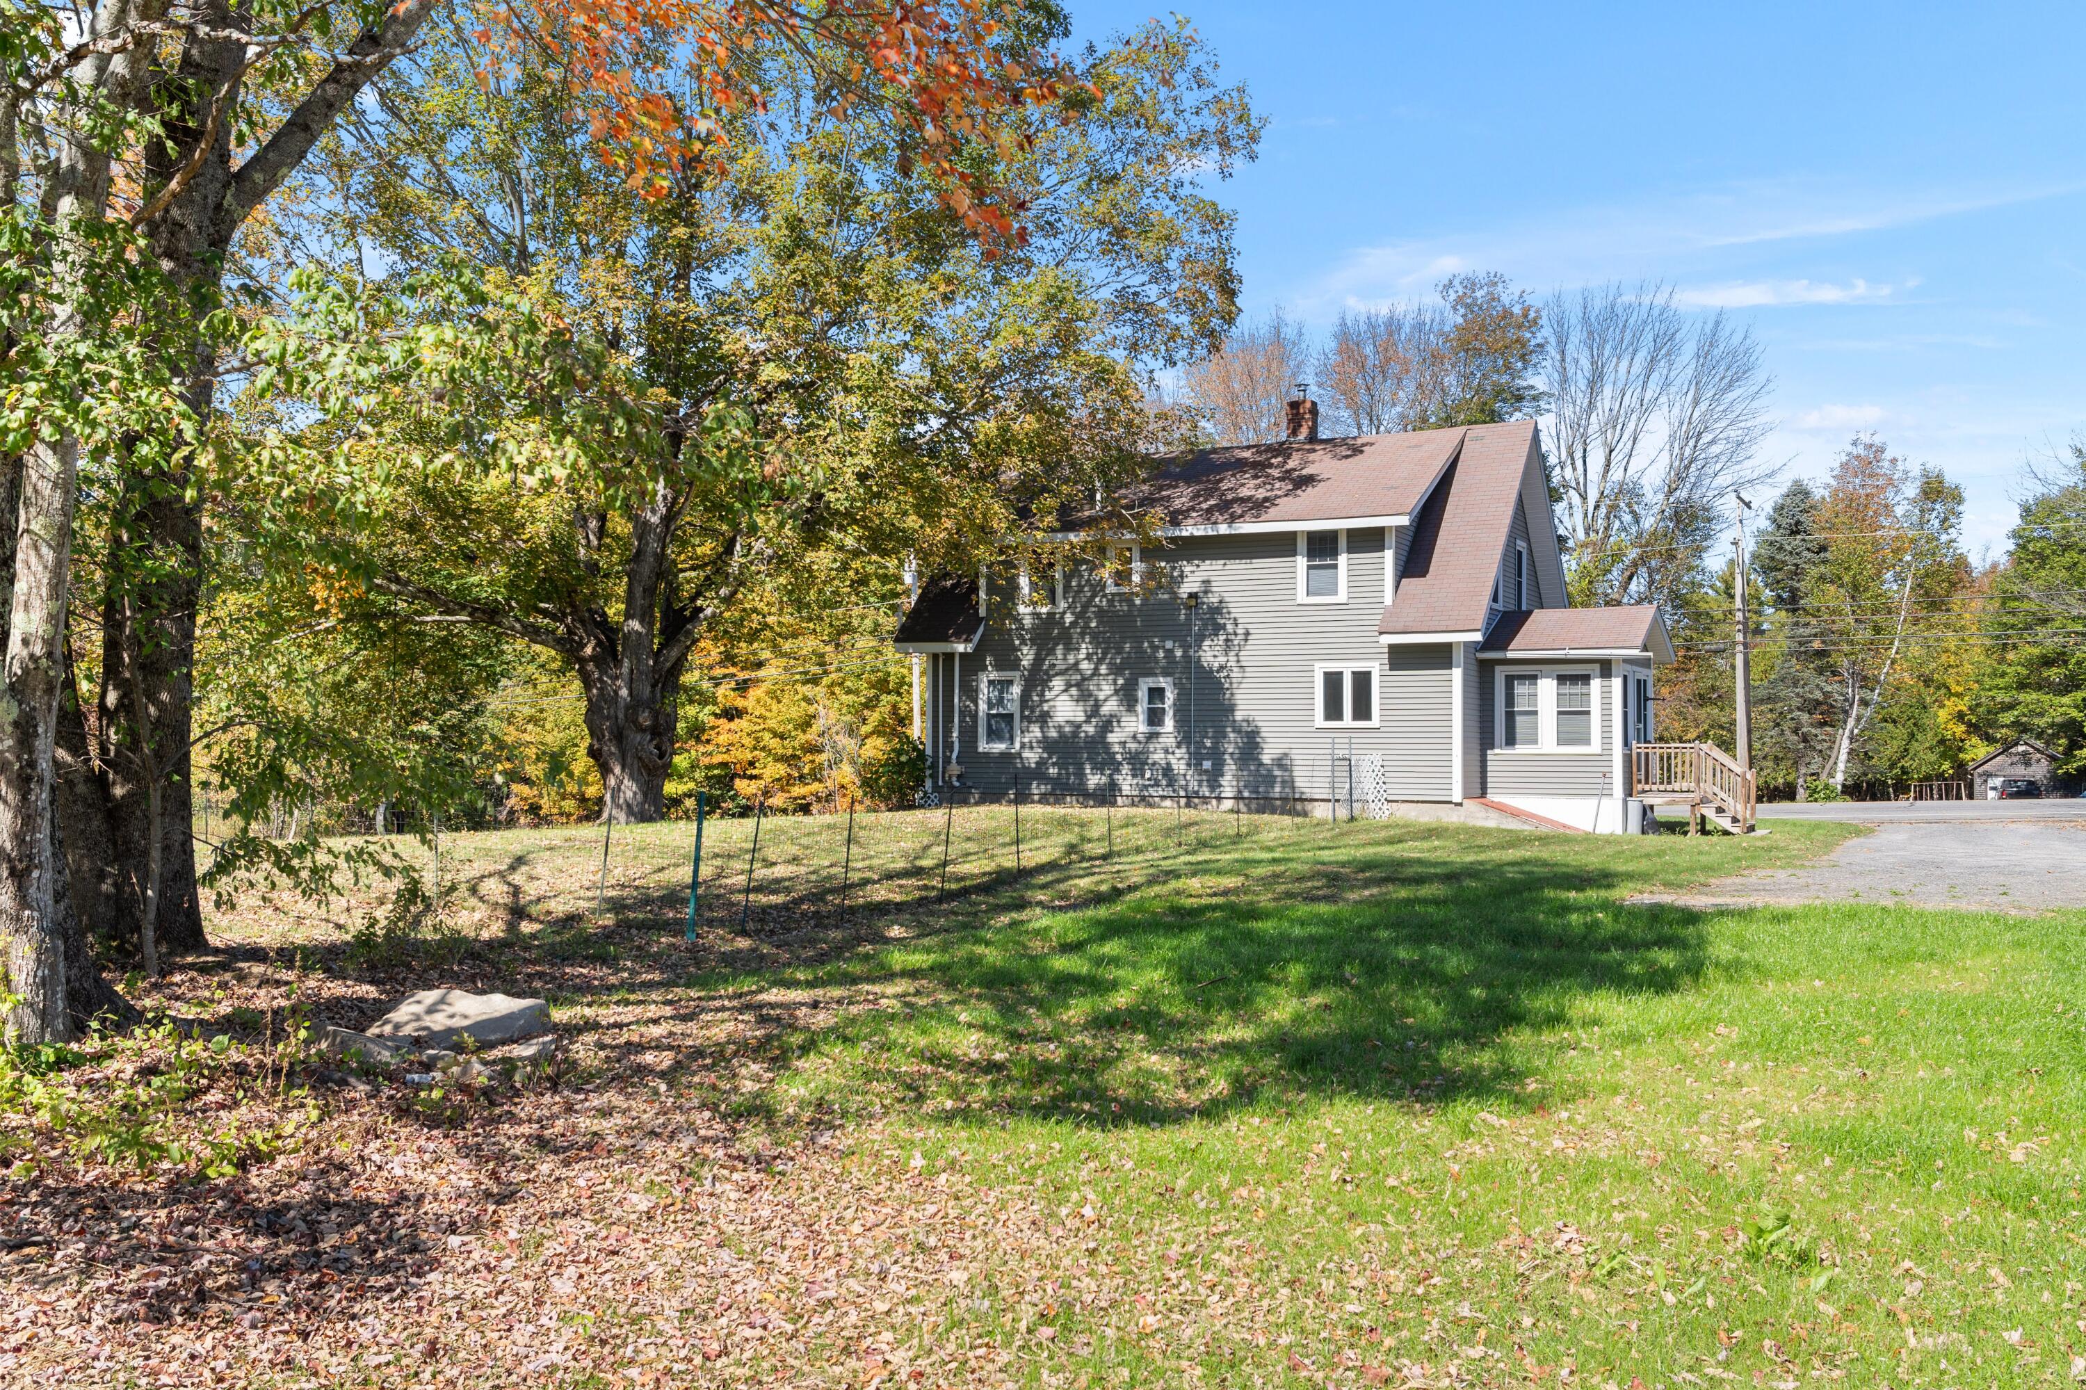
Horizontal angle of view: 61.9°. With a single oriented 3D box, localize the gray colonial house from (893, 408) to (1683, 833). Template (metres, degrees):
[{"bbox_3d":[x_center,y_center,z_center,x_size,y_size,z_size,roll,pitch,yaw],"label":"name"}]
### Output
[{"bbox_3d":[5.200,-1.450,35.850,14.650,7.700,7.750,0,0,29],"label":"gray colonial house"}]

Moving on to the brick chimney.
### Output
[{"bbox_3d":[5.330,-5.800,35.900,0.530,1.080,0.470,0,0,29],"label":"brick chimney"}]

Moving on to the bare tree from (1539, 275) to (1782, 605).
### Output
[{"bbox_3d":[19.300,-4.800,54.500,8.000,16.200,8.000,0,0,0],"label":"bare tree"}]

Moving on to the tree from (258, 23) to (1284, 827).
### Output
[{"bbox_3d":[-5.300,-5.000,30.200,17.800,14.600,16.000,0,0,0],"label":"tree"}]

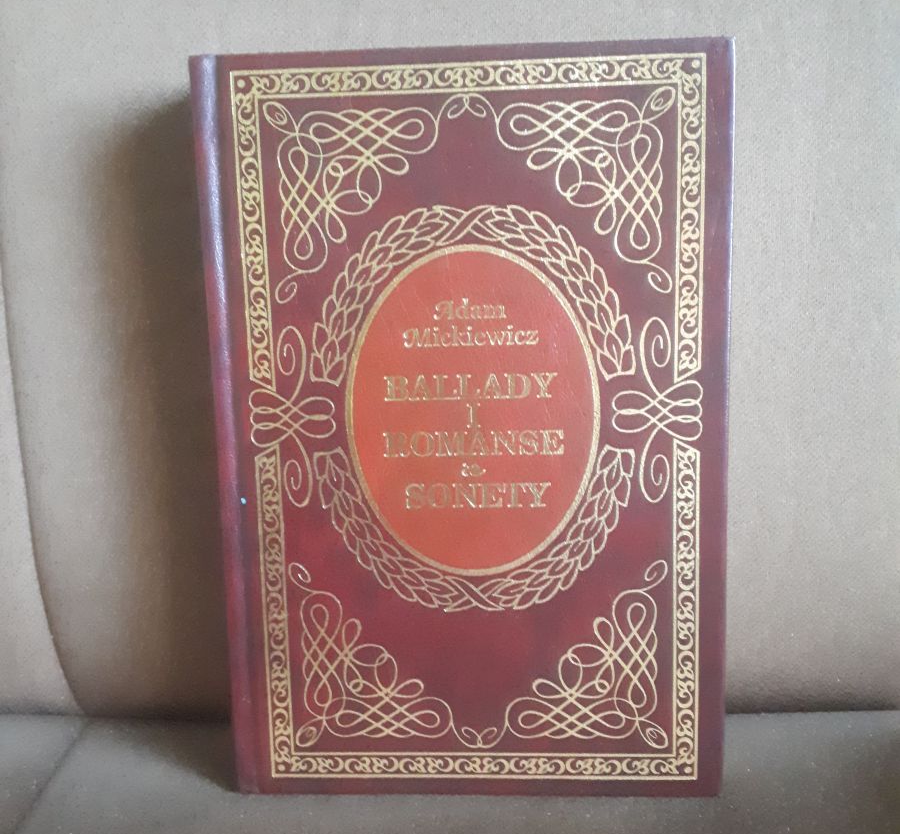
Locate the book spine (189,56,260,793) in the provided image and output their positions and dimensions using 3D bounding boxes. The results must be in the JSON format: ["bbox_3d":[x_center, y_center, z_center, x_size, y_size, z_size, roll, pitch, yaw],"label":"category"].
[{"bbox_3d":[-0.061,0.007,0.272,0.010,0.208,0.024,-1,9,3],"label":"book spine"}]

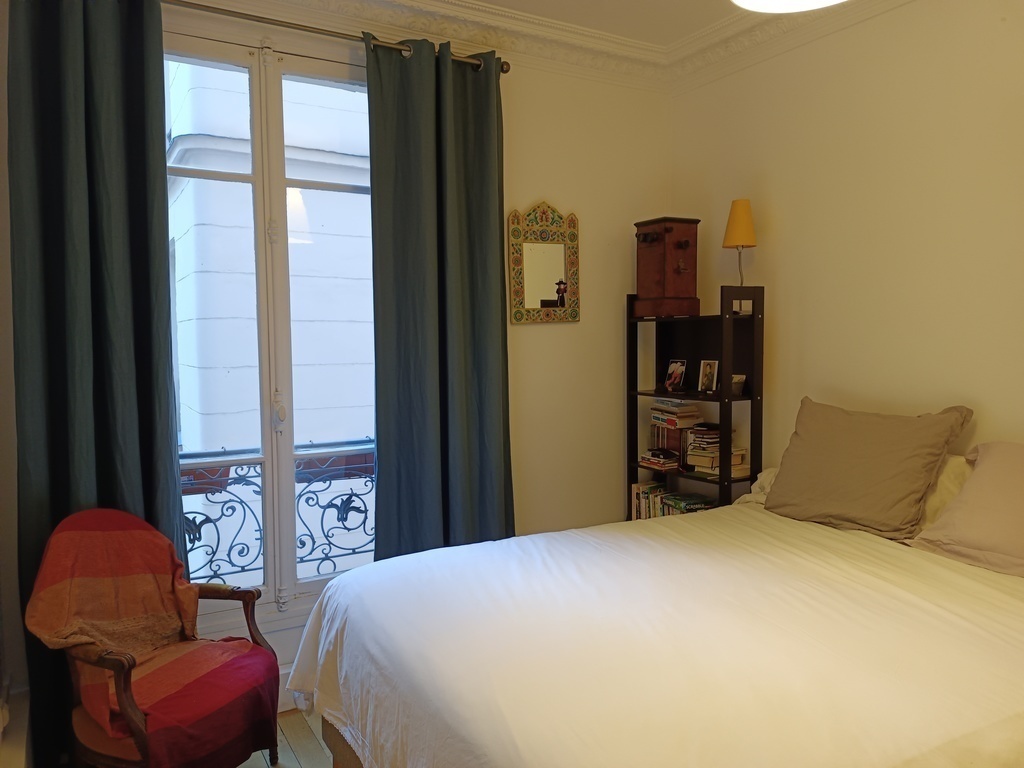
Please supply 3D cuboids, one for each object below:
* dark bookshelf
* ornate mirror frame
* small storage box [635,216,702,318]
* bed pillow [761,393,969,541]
[{"bbox_3d":[0.828,0.394,3.447,0.252,1.643,0.615,-3,5,-30],"label":"dark bookshelf"},{"bbox_3d":[0.145,-0.545,3.345,0.370,0.549,0.030,-4,5,-30],"label":"ornate mirror frame"},{"bbox_3d":[0.722,-0.537,3.485,0.229,0.447,0.234,-3,5,-30],"label":"small storage box"},{"bbox_3d":[1.240,0.285,2.672,0.160,0.465,0.610,19,-7,-30],"label":"bed pillow"}]

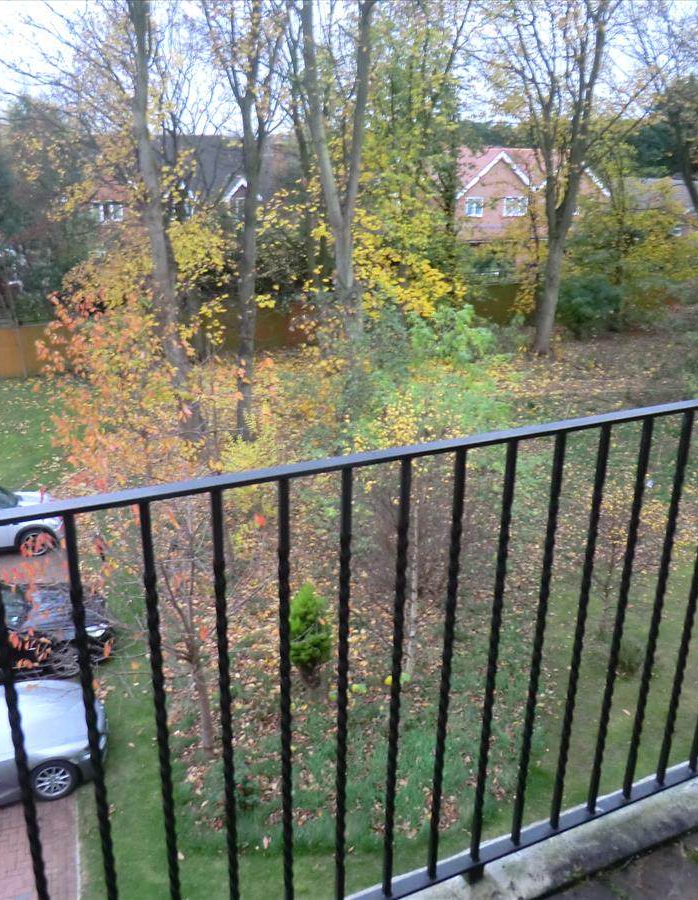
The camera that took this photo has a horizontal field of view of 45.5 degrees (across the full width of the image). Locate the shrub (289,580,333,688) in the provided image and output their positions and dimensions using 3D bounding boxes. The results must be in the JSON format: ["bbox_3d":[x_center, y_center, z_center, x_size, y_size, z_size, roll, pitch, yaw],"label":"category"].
[{"bbox_3d":[-0.601,2.883,12.990,0.680,1.966,0.660,0,20,-3],"label":"shrub"}]

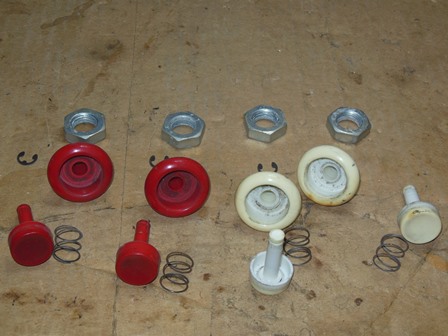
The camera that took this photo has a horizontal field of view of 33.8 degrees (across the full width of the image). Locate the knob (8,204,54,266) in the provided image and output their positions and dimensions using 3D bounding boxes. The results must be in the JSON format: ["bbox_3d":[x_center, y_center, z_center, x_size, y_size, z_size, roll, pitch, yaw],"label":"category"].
[{"bbox_3d":[-0.102,0.032,0.384,0.021,0.021,0.038,-14,36,-15],"label":"knob"}]

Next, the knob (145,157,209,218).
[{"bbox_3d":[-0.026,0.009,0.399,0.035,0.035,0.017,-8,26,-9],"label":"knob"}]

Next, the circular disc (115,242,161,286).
[{"bbox_3d":[-0.043,0.048,0.367,0.021,0.021,0.011,0,32,-1],"label":"circular disc"}]

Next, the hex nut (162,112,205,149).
[{"bbox_3d":[-0.024,-0.023,0.443,0.027,0.009,0.024,-12,48,-12],"label":"hex nut"}]

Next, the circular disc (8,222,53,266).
[{"bbox_3d":[-0.097,0.039,0.374,0.021,0.021,0.010,-14,36,-15],"label":"circular disc"}]

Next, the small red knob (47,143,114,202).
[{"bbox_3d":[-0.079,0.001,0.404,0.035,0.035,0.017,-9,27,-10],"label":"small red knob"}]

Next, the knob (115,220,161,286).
[{"bbox_3d":[-0.043,0.041,0.379,0.021,0.021,0.038,1,34,-1],"label":"knob"}]

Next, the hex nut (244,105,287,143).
[{"bbox_3d":[0.025,-0.027,0.451,0.027,0.009,0.024,13,48,10],"label":"hex nut"}]

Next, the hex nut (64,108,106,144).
[{"bbox_3d":[-0.083,-0.025,0.444,0.027,0.009,0.024,17,49,13],"label":"hex nut"}]

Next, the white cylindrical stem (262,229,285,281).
[{"bbox_3d":[0.025,0.043,0.362,0.007,0.034,0.007,1,47,-1],"label":"white cylindrical stem"}]

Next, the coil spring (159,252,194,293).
[{"bbox_3d":[-0.023,0.052,0.370,0.013,0.013,0.015,10,48,8],"label":"coil spring"}]

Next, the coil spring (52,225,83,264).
[{"bbox_3d":[-0.081,0.039,0.381,0.015,0.015,0.015,-1,47,-3],"label":"coil spring"}]

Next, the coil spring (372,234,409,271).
[{"bbox_3d":[0.087,0.044,0.381,0.013,0.013,0.014,26,52,21],"label":"coil spring"}]

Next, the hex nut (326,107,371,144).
[{"bbox_3d":[0.076,-0.027,0.452,0.027,0.009,0.024,12,48,8],"label":"hex nut"}]

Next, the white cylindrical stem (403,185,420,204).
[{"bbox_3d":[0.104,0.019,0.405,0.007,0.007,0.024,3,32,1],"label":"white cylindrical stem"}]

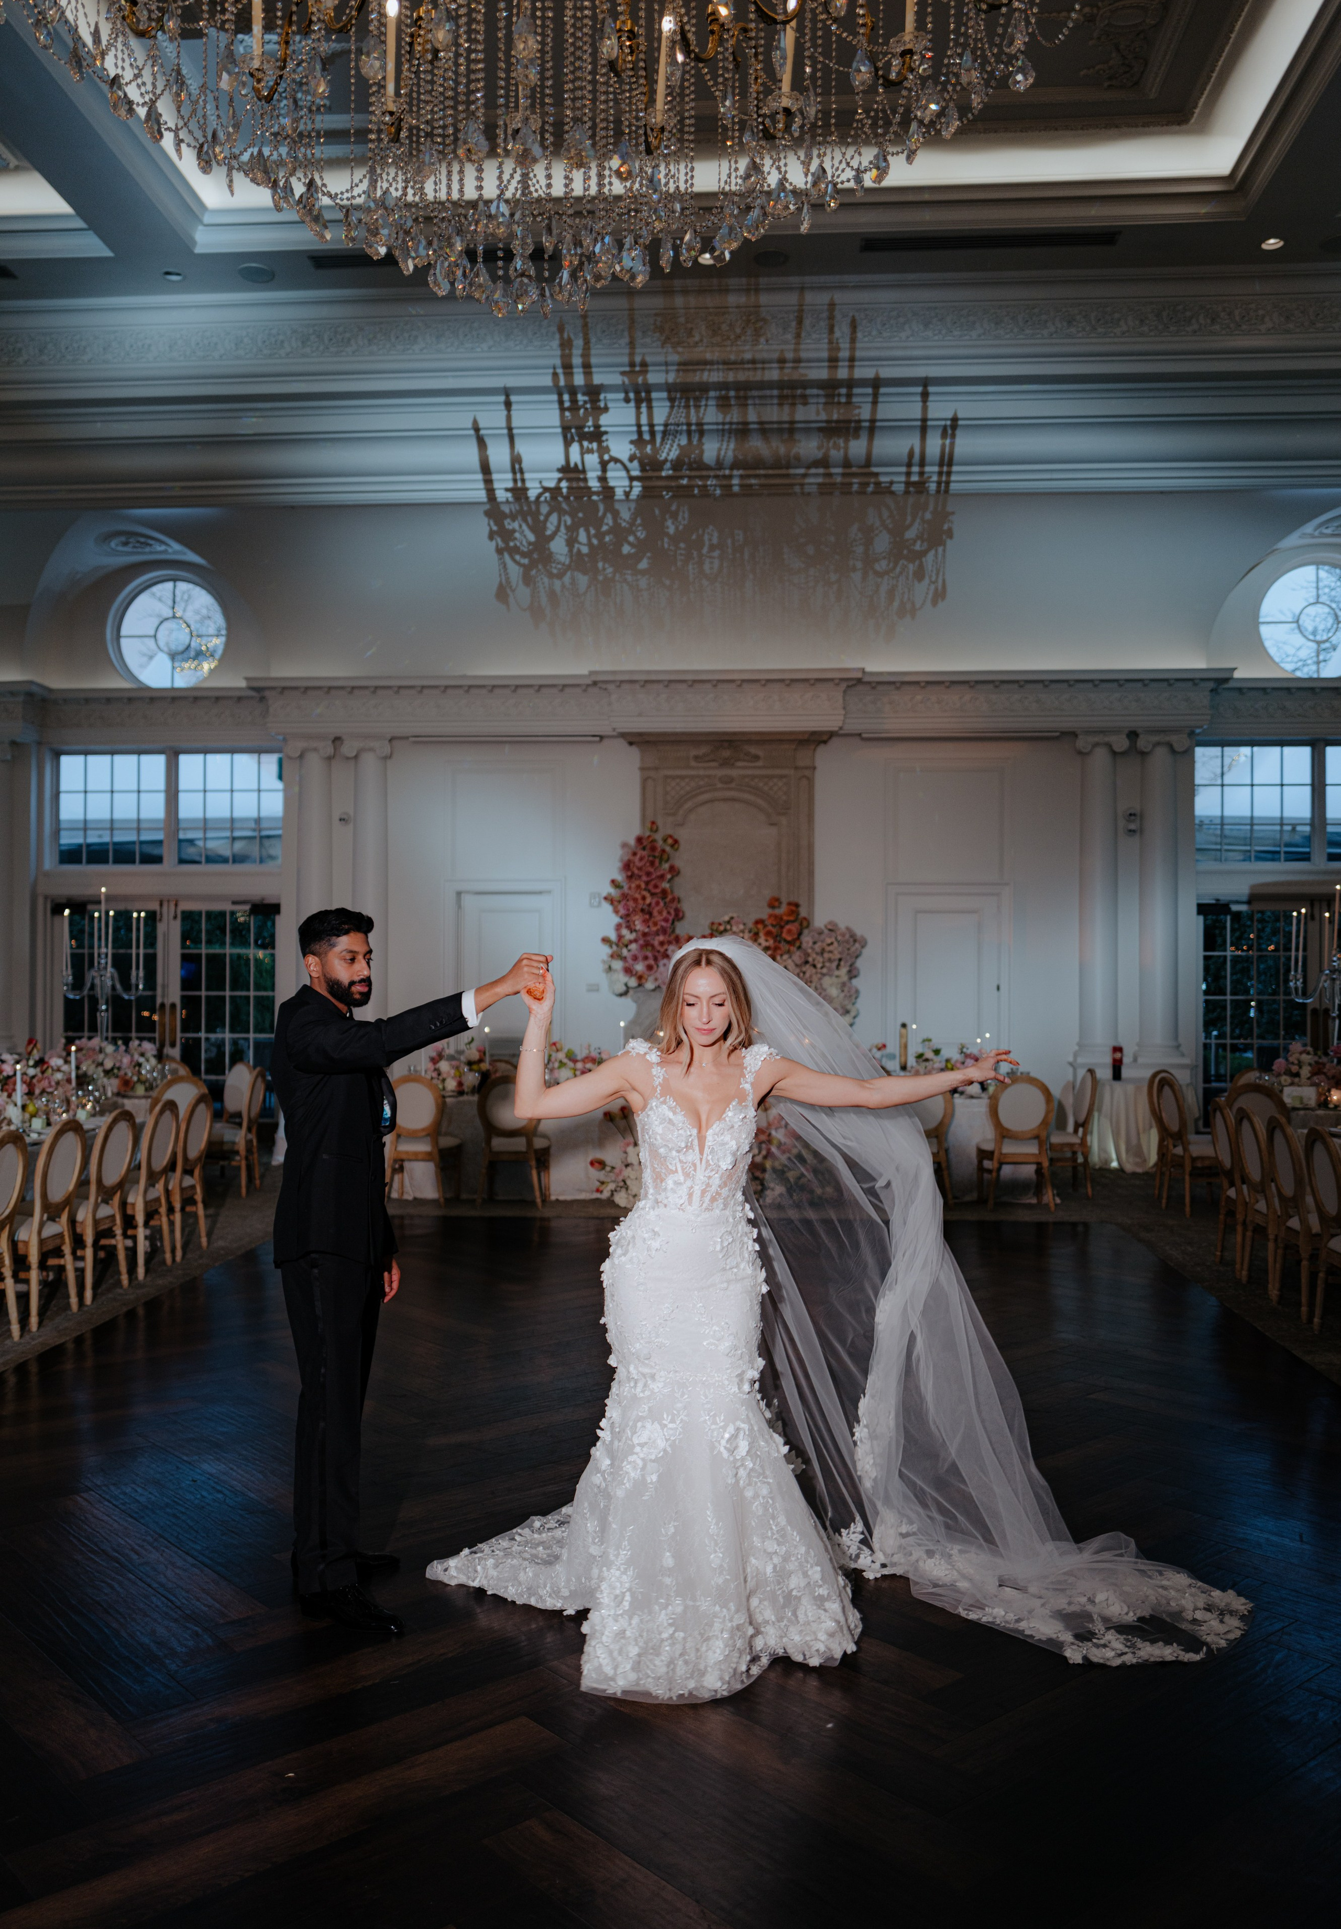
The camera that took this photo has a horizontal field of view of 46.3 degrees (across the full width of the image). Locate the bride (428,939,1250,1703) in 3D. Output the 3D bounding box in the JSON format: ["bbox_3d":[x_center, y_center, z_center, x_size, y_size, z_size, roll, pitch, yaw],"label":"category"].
[{"bbox_3d":[0.425,0.794,4.073,2.150,1.700,1.150,0,-1,0],"label":"bride"}]

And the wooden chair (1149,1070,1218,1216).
[{"bbox_3d":[3.798,1.293,11.211,0.560,0.960,0.490,0,-1,-1],"label":"wooden chair"}]

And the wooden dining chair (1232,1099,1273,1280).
[{"bbox_3d":[3.321,1.238,8.224,0.540,0.950,0.490,0,-1,5],"label":"wooden dining chair"}]

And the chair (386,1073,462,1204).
[{"bbox_3d":[-1.832,1.276,11.616,0.490,0.950,0.540,0,-1,5],"label":"chair"}]

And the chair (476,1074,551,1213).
[{"bbox_3d":[-1.136,1.275,11.504,0.490,0.950,0.540,0,-1,5],"label":"chair"}]

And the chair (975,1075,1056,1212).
[{"bbox_3d":[2.508,1.273,11.342,0.490,0.950,0.540,0,-1,3],"label":"chair"}]

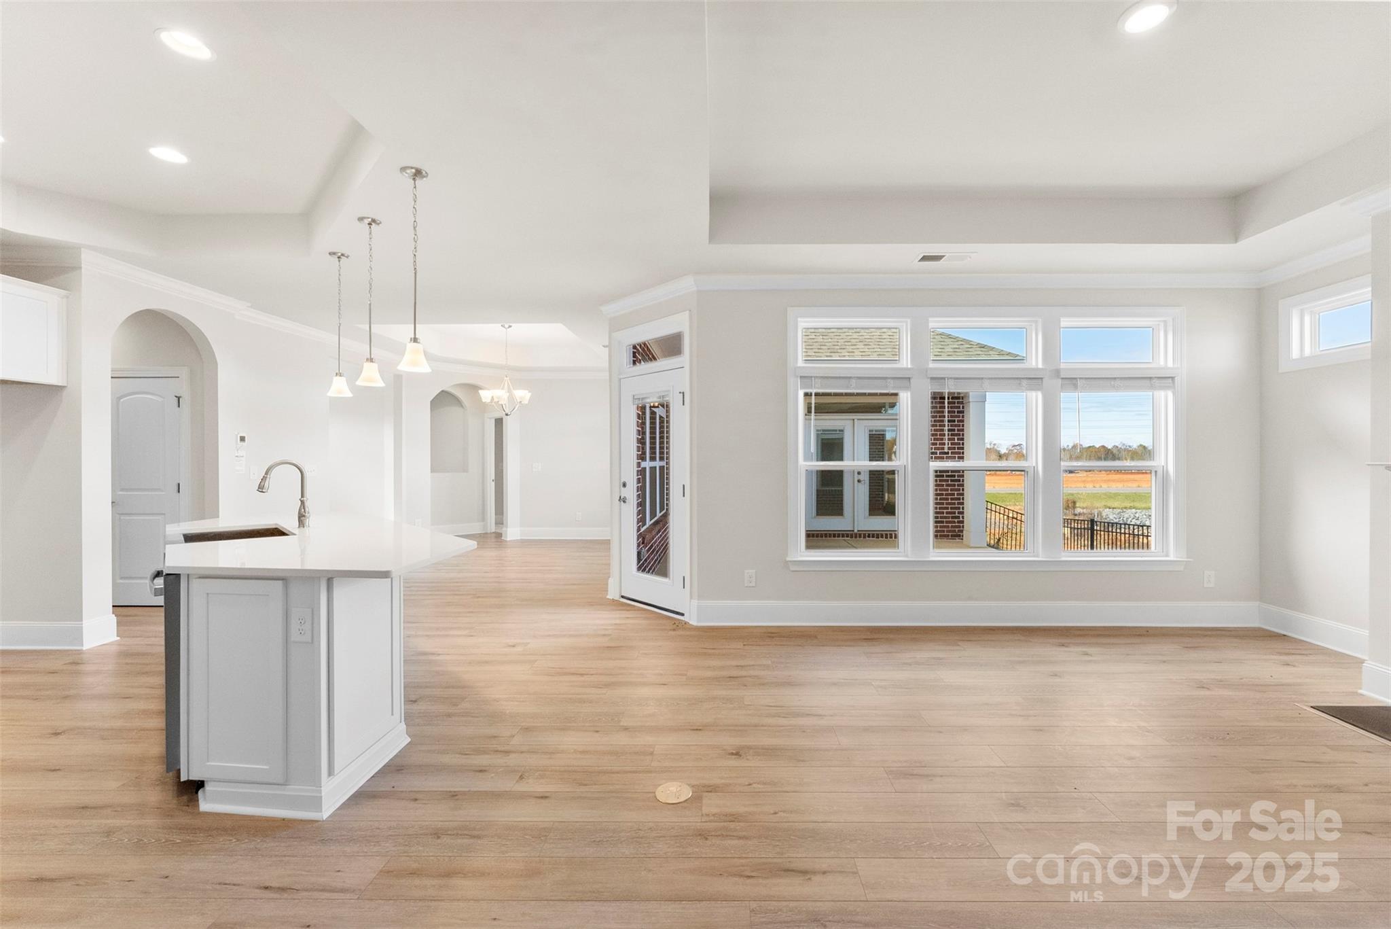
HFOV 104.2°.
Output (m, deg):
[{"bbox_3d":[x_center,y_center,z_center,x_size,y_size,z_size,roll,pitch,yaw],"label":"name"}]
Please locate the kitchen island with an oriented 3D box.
[{"bbox_3d":[-2.160,0.825,2.930,1.060,0.914,3.000,0,0,-45],"label":"kitchen island"}]

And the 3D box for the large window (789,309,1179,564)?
[{"bbox_3d":[2.270,-0.225,4.310,3.070,2.020,0.140,0,0,1],"label":"large window"}]

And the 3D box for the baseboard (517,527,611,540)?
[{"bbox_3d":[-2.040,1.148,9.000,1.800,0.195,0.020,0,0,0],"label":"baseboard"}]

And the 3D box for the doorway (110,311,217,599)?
[{"bbox_3d":[-4.290,0.024,4.360,0.150,2.480,0.870,0,0,1],"label":"doorway"}]

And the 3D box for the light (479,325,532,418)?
[{"bbox_3d":[-2.447,-1.217,6.970,0.660,1.190,0.660,0,0,0],"label":"light"}]

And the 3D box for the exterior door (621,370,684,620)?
[{"bbox_3d":[-0.380,0.236,4.750,0.060,2.040,0.910,0,0,-44],"label":"exterior door"}]

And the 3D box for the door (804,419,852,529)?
[{"bbox_3d":[2.450,0.205,9.920,0.900,2.040,0.060,0,0,0],"label":"door"}]

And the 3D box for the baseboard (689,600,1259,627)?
[{"bbox_3d":[2.200,1.177,4.280,4.470,0.195,0.020,0,0,1],"label":"baseboard"}]

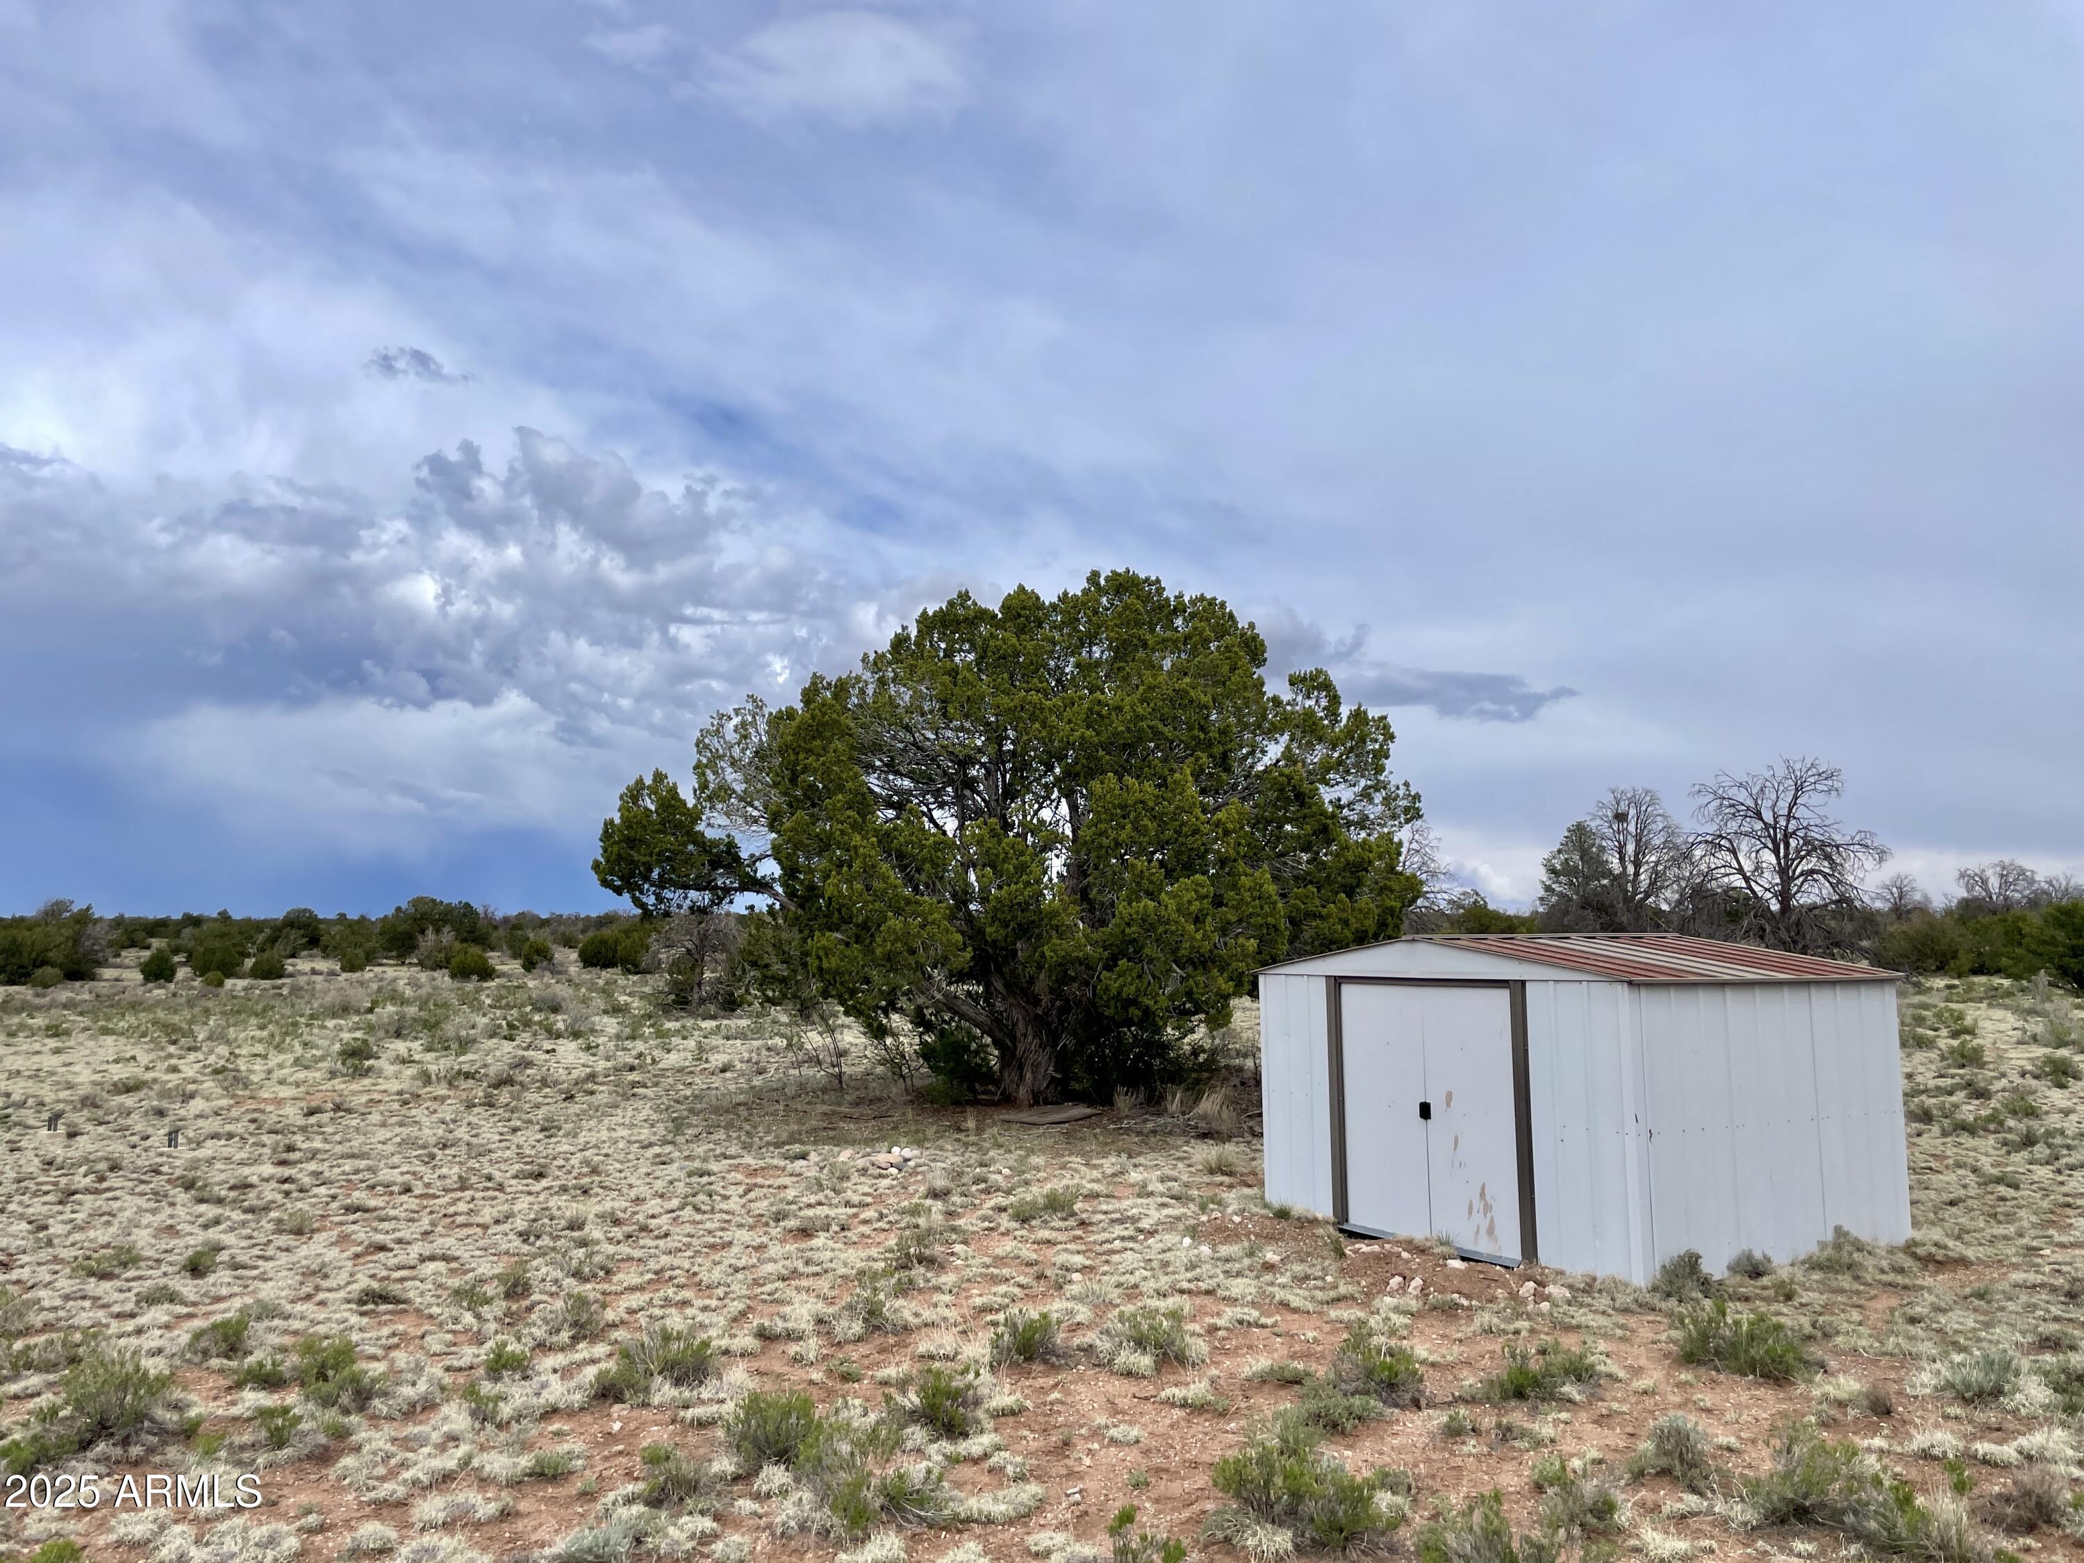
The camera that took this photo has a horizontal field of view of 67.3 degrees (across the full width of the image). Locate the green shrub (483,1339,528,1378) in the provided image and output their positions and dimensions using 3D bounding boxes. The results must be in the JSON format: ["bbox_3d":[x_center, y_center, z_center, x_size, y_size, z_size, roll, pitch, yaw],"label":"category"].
[{"bbox_3d":[-2.115,2.277,6.189,0.183,0.130,0.164,2,-6,-18],"label":"green shrub"}]

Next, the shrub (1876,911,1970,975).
[{"bbox_3d":[31.483,5.796,56.000,2.843,2.213,2.559,-3,-7,29],"label":"shrub"}]

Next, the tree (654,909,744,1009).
[{"bbox_3d":[-8.360,4.348,38.000,2.162,2.411,1.946,1,-6,-12],"label":"tree"}]

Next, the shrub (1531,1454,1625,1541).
[{"bbox_3d":[1.544,2.056,4.526,0.262,0.212,0.236,-2,-6,18],"label":"shrub"}]

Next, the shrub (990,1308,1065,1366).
[{"bbox_3d":[-0.057,2.272,6.426,0.307,0.202,0.261,0,-6,-1],"label":"shrub"}]

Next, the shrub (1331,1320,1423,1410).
[{"bbox_3d":[1.254,2.171,5.869,0.359,0.272,0.323,-1,-6,12],"label":"shrub"}]

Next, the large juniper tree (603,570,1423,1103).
[{"bbox_3d":[-0.350,0.558,17.248,9.114,5.878,8.000,0,-6,-1],"label":"large juniper tree"}]

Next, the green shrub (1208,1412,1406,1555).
[{"bbox_3d":[0.754,1.994,4.497,0.573,0.314,0.459,-1,-6,9],"label":"green shrub"}]

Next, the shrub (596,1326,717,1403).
[{"bbox_3d":[-1.462,2.204,5.960,0.458,0.236,0.366,1,-6,-13],"label":"shrub"}]

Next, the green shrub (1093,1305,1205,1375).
[{"bbox_3d":[0.434,2.249,6.348,0.455,0.228,0.387,0,-6,4],"label":"green shrub"}]

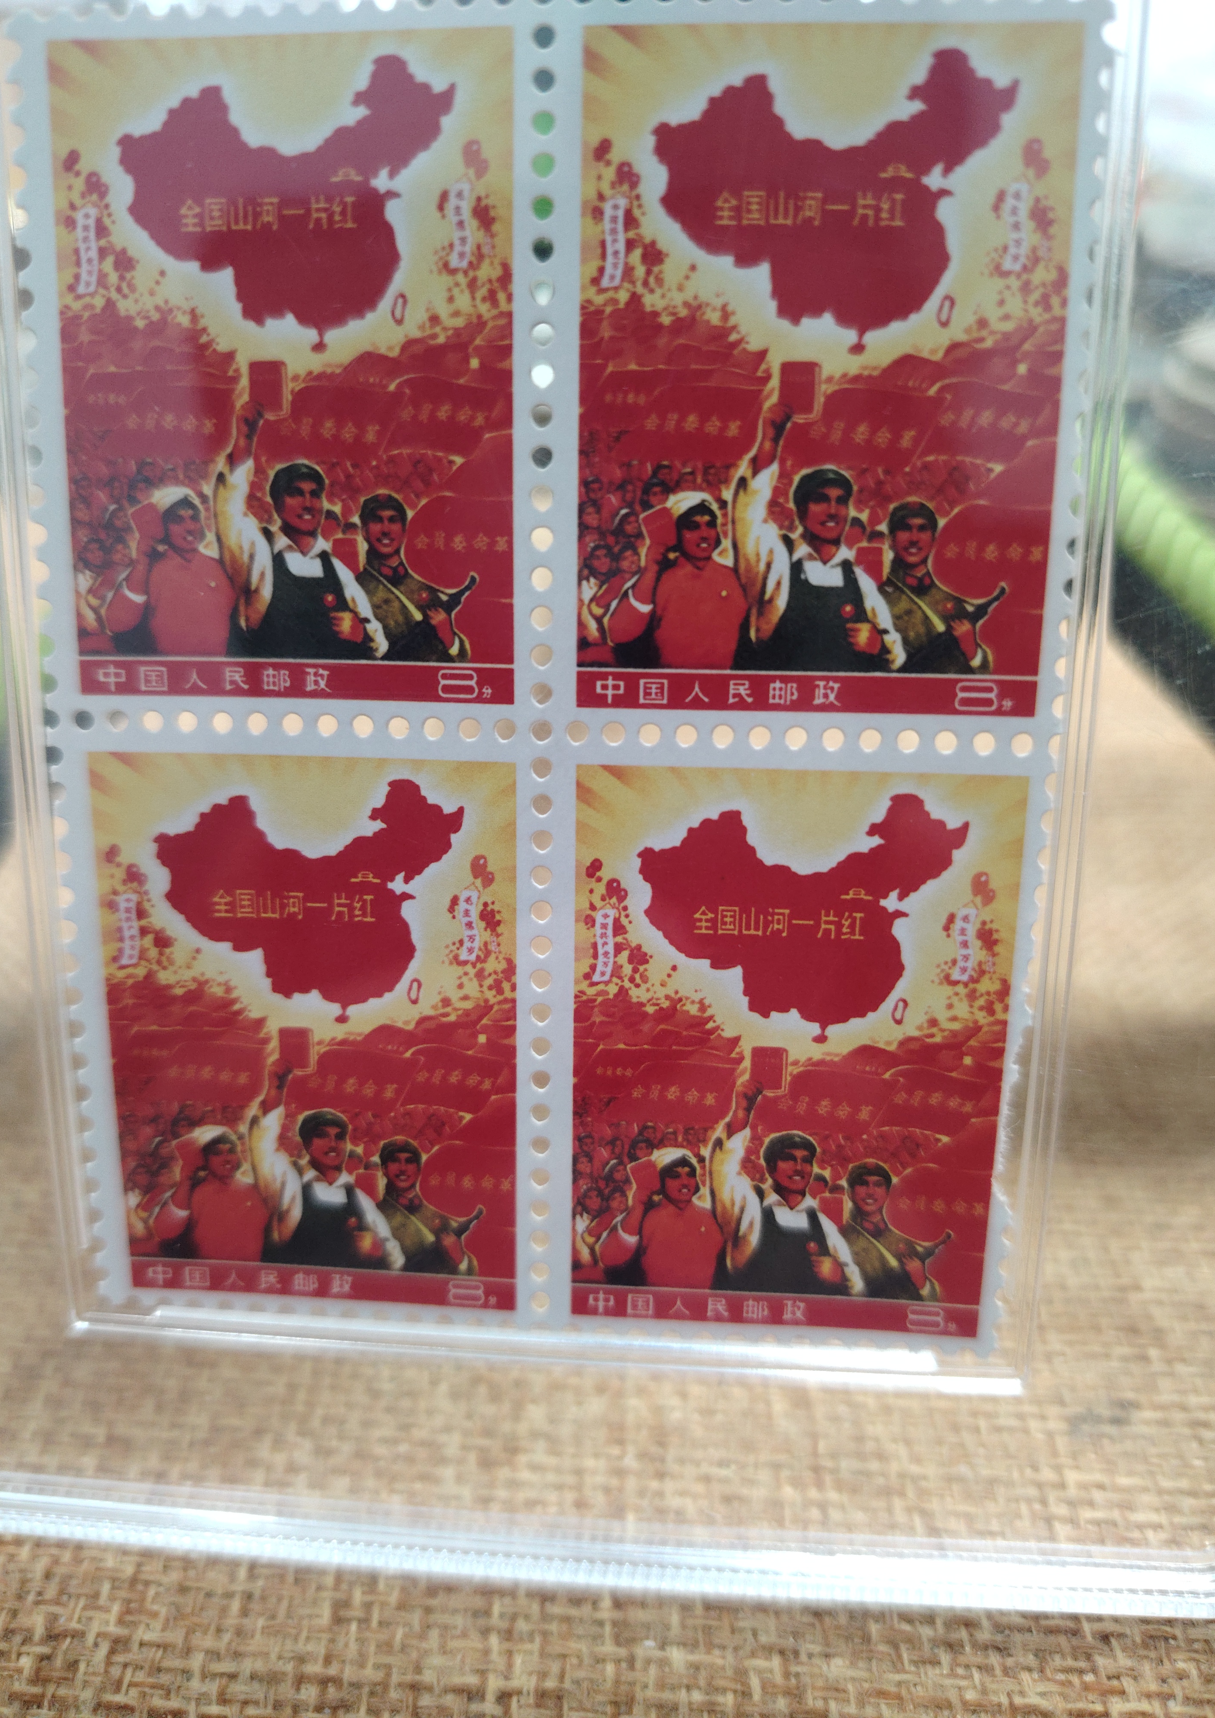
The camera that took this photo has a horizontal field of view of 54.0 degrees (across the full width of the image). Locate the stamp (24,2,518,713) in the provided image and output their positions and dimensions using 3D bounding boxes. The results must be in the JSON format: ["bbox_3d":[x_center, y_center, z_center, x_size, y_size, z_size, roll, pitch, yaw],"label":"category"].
[{"bbox_3d":[-0.019,-0.028,0.069,0.027,0.037,0.001,2,9,5],"label":"stamp"}]

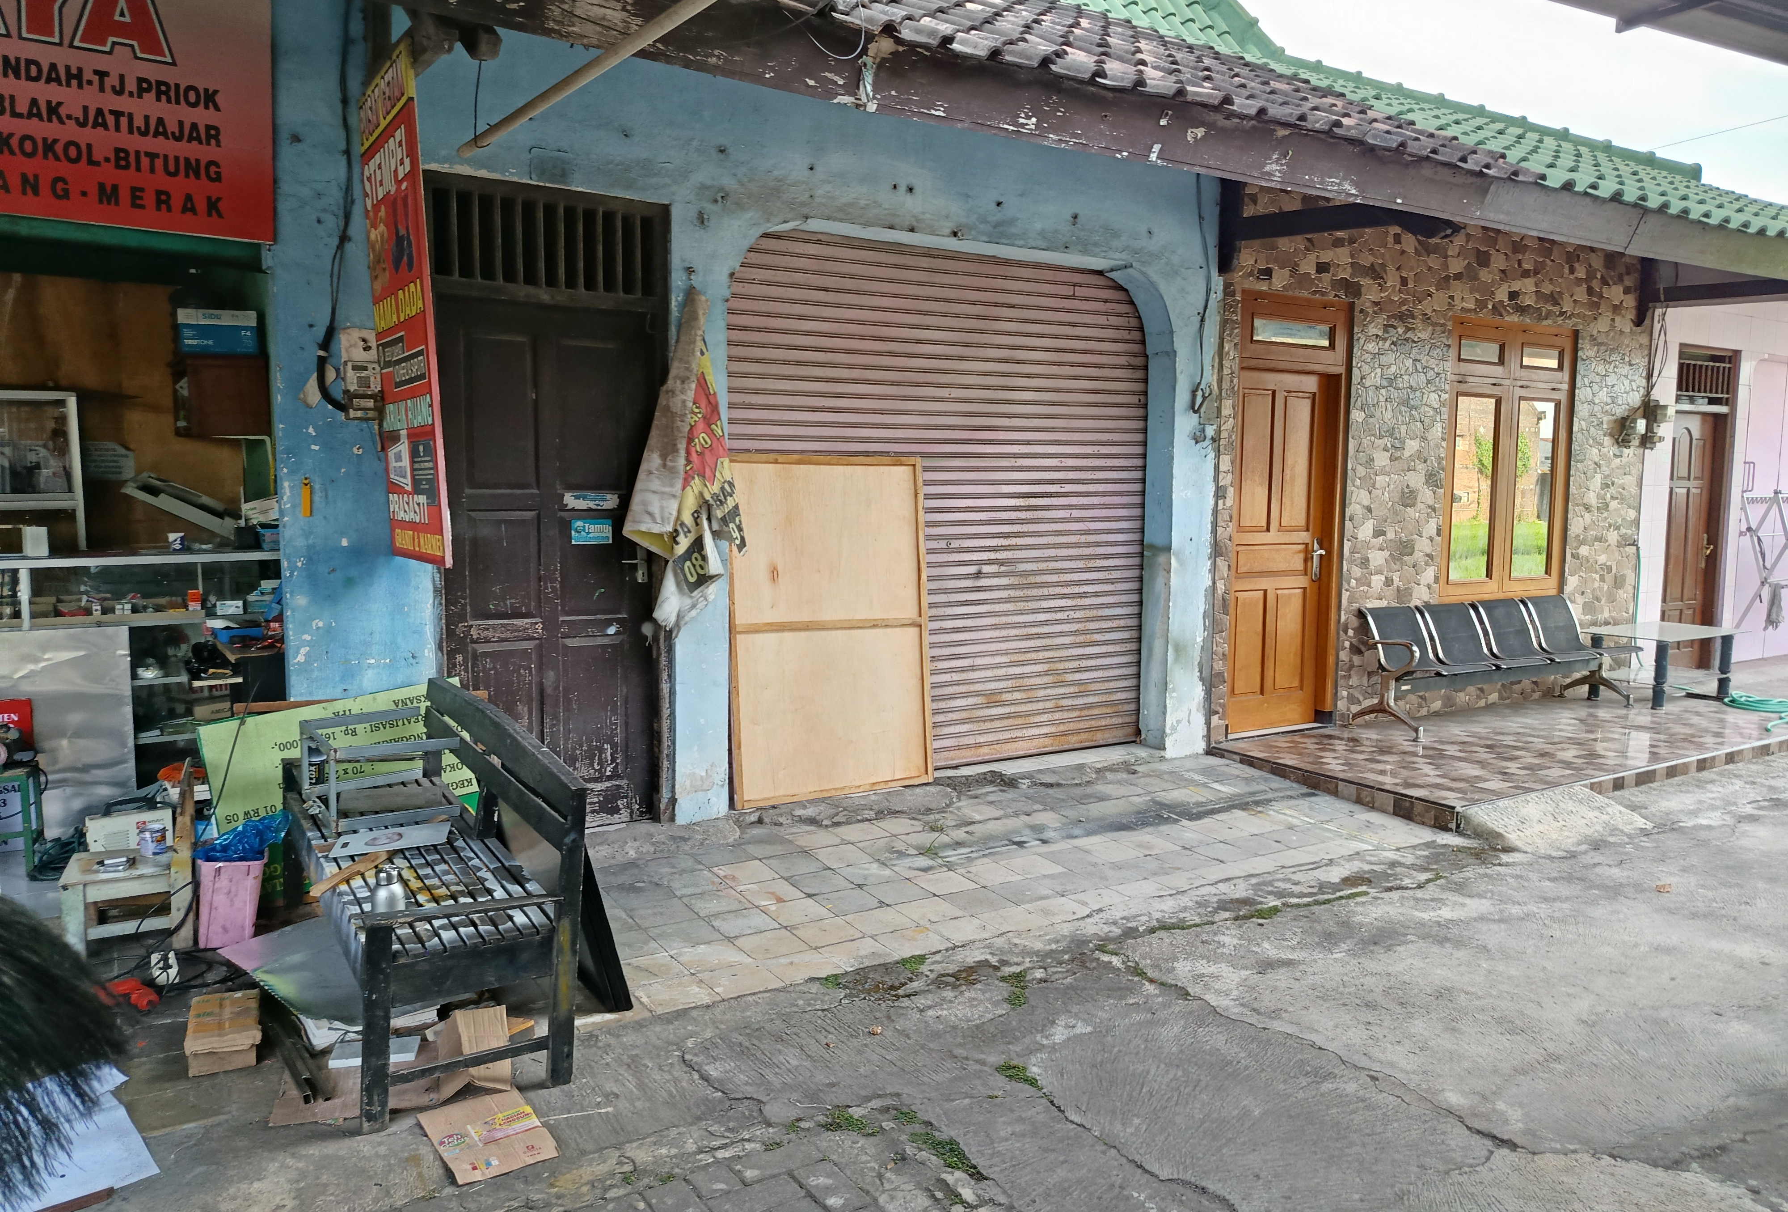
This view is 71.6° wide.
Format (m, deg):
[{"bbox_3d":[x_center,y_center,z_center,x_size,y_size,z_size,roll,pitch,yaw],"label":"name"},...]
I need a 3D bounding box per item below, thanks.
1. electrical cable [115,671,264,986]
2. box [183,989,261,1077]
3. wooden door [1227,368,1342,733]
[{"bbox_3d":[-2.158,0.646,3.792,0.400,0.880,0.380,-2,6,-32],"label":"electrical cable"},{"bbox_3d":[-1.752,1.109,3.235,0.160,0.095,0.270,-2,6,-32],"label":"box"},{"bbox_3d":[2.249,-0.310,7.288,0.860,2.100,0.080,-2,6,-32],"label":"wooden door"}]

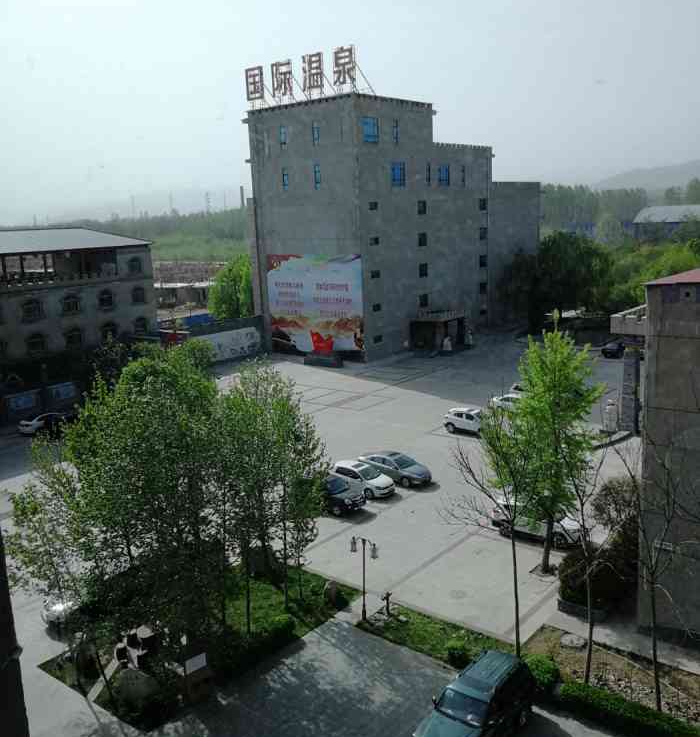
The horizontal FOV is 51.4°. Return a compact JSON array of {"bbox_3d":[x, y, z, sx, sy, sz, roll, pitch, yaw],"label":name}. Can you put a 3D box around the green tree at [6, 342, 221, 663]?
[{"bbox_3d":[-8.706,4.722,27.022,7.300,11.300,7.000,-3,12,0],"label":"green tree"}]

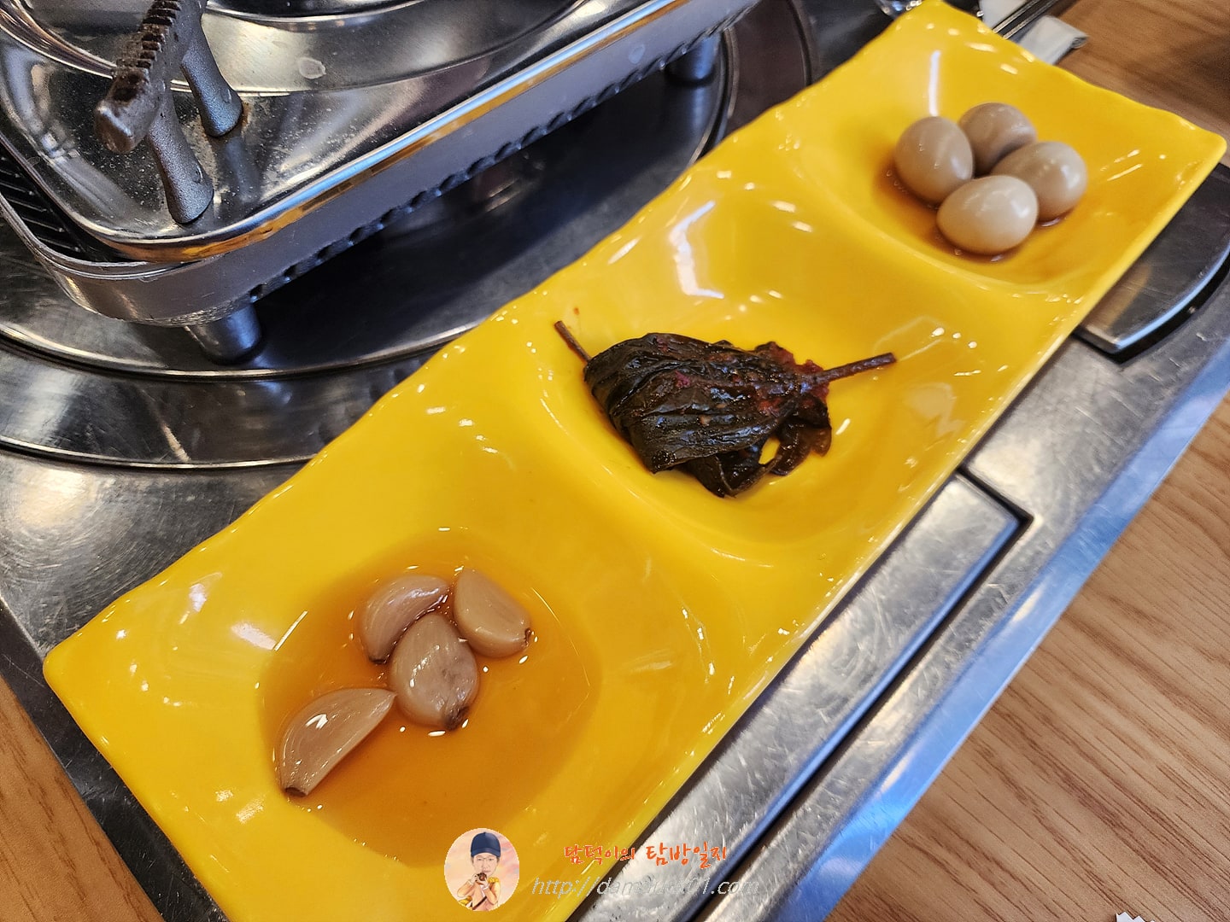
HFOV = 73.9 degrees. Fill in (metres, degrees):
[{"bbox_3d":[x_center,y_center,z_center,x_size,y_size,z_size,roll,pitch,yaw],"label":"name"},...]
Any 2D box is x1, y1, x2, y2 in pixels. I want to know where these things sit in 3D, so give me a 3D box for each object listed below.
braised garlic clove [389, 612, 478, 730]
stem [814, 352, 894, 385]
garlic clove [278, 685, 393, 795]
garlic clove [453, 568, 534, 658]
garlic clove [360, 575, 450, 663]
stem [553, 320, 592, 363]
[{"bbox_3d":[-0.042,0.050,0.191,0.020,0.017,0.028,-16,63,-9],"label":"braised garlic clove"},{"bbox_3d":[0.068,-0.026,0.232,0.024,0.003,0.003,-14,62,-9],"label":"stem"},{"bbox_3d":[-0.065,0.061,0.186,0.016,0.015,0.030,40,68,19],"label":"garlic clove"},{"bbox_3d":[-0.031,0.038,0.199,0.024,0.015,0.014,41,68,19],"label":"garlic clove"},{"bbox_3d":[-0.053,0.036,0.199,0.013,0.015,0.025,34,66,16],"label":"garlic clove"},{"bbox_3d":[-0.012,-0.034,0.235,0.002,0.002,0.014,-42,90,-21],"label":"stem"}]

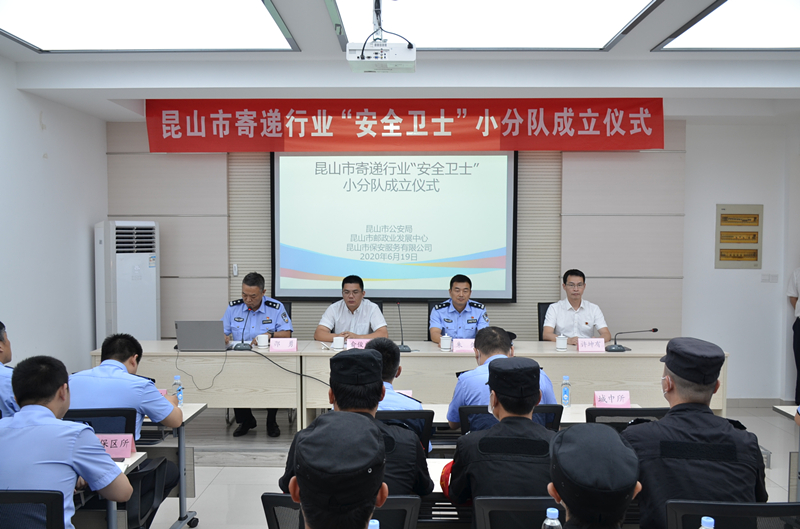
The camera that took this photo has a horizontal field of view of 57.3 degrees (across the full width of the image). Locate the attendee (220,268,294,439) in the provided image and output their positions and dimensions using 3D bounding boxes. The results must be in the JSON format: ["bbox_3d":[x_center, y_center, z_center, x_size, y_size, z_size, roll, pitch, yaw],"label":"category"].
[{"bbox_3d":[-1.246,0.715,6.272,0.600,1.312,0.800,0,2,3],"label":"attendee"}]

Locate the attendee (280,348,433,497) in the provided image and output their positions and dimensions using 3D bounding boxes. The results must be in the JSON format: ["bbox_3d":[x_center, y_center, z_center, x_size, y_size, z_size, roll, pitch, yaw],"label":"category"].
[{"bbox_3d":[-0.145,0.935,2.603,0.550,1.290,0.700,0,3,0],"label":"attendee"}]

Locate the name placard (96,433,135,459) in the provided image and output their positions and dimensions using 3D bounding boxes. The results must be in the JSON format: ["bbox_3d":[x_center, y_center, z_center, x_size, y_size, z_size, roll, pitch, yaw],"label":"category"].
[{"bbox_3d":[-1.355,0.847,3.436,0.210,0.100,0.080,0,2,1],"label":"name placard"}]

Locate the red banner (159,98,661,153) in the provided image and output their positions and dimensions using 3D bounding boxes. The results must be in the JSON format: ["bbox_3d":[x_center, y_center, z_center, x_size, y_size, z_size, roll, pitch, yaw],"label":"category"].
[{"bbox_3d":[0.035,-1.302,6.701,4.745,0.540,0.030,0,2,1],"label":"red banner"}]

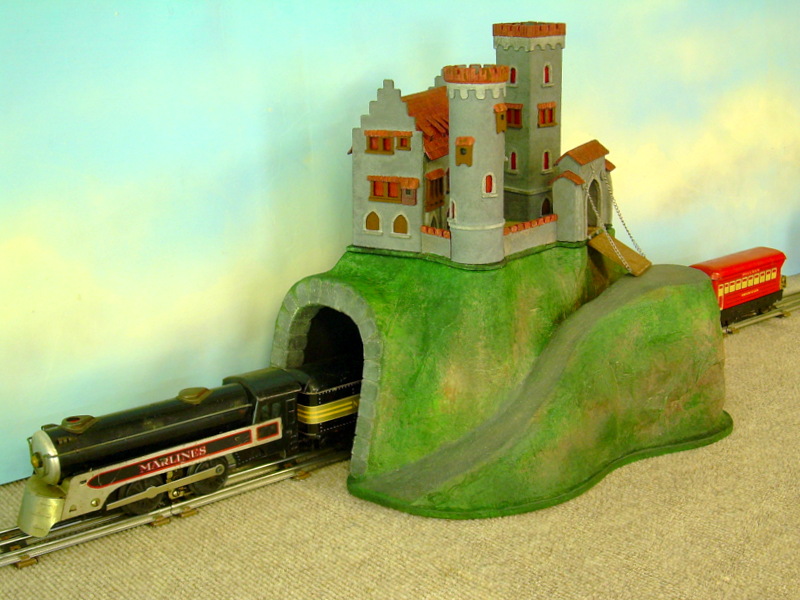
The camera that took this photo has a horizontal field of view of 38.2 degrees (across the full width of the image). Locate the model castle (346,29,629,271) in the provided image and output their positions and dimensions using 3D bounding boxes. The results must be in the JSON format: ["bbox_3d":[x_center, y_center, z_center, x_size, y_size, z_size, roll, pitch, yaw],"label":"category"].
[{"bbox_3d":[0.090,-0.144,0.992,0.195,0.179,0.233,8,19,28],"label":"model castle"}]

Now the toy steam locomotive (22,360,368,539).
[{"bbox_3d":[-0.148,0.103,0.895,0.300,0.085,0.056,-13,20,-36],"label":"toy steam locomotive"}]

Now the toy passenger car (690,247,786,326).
[{"bbox_3d":[0.367,-0.014,1.279,0.146,0.077,0.054,-13,20,-36],"label":"toy passenger car"}]

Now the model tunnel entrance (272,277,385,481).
[{"bbox_3d":[-0.063,0.055,0.953,0.038,0.146,0.160,-13,20,-36],"label":"model tunnel entrance"}]

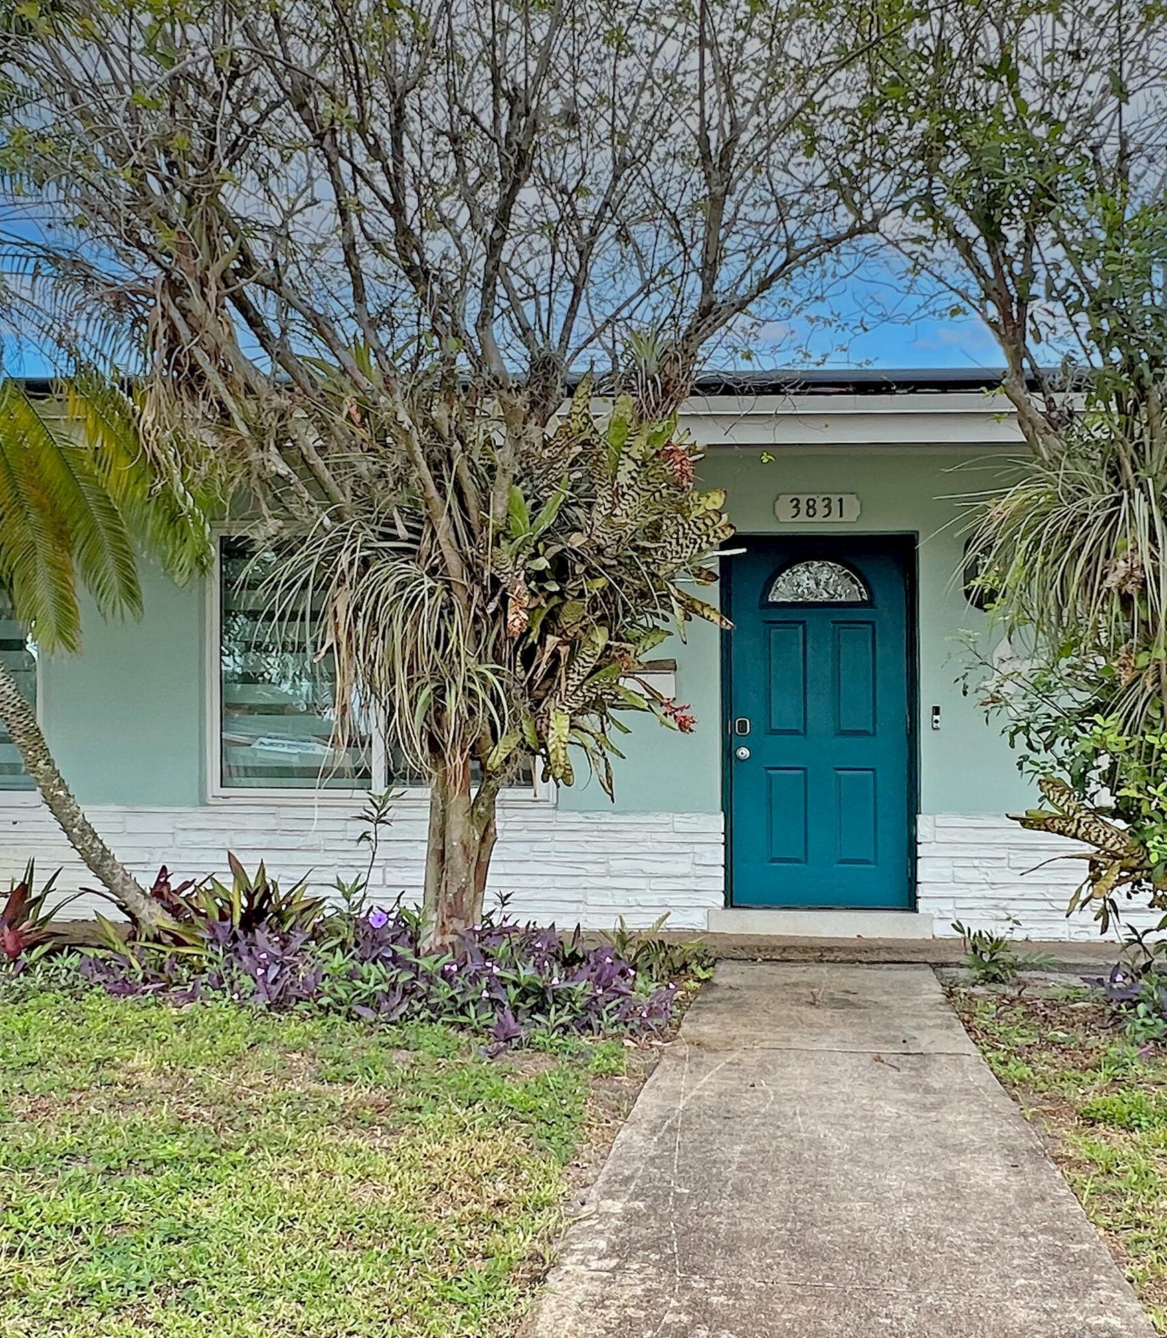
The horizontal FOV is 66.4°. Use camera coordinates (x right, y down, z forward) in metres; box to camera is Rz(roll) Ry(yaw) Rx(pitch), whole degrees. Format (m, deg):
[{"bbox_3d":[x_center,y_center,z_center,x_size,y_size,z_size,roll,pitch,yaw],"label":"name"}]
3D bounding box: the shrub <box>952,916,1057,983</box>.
[{"bbox_3d":[2.000,1.330,4.250,0.490,0.310,0.420,0,0,2],"label":"shrub"}]

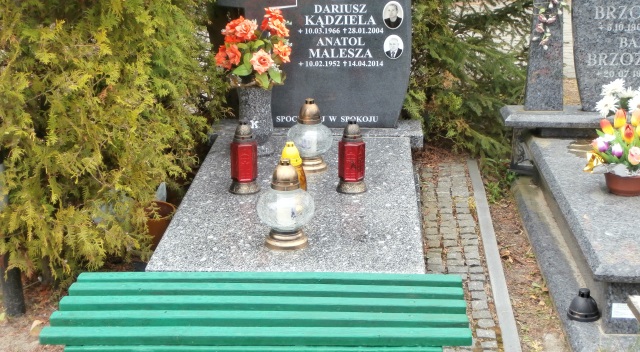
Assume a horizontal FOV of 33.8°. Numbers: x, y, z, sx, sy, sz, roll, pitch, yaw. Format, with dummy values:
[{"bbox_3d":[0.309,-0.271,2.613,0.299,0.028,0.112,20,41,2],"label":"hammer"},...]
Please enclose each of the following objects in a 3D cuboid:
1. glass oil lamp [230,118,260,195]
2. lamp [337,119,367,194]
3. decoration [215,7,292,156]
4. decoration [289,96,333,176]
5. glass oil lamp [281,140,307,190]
[{"bbox_3d":[-0.279,-0.073,3.944,0.113,0.263,0.113,1,18,3],"label":"glass oil lamp"},{"bbox_3d":[0.122,-0.075,3.944,0.113,0.266,0.113,1,18,3],"label":"lamp"},{"bbox_3d":[-0.273,-0.389,4.365,0.321,0.610,0.270,1,18,3],"label":"decoration"},{"bbox_3d":[-0.033,-0.166,4.199,0.181,0.285,0.181,1,18,3],"label":"decoration"},{"bbox_3d":[-0.100,-0.021,3.866,0.100,0.211,0.100,1,18,3],"label":"glass oil lamp"}]

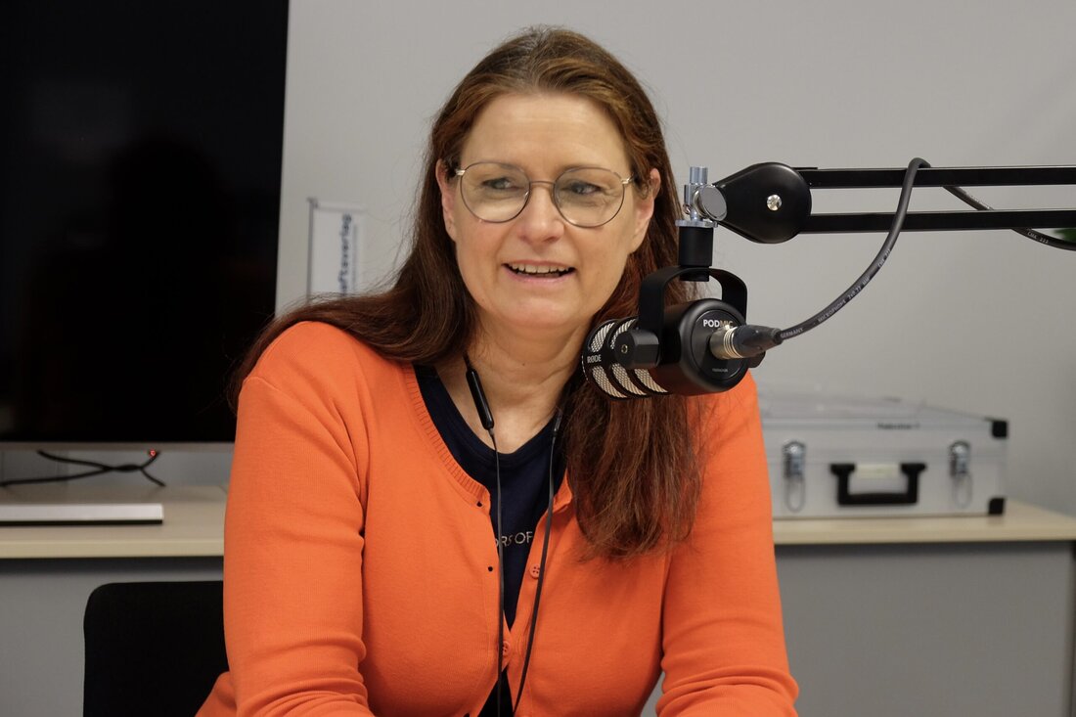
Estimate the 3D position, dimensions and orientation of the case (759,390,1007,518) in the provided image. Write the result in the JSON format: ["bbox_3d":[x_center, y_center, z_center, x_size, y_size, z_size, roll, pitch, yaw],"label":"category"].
[{"bbox_3d":[0.465,0.156,2.472,0.465,0.153,0.340,1,4,-19],"label":"case"}]

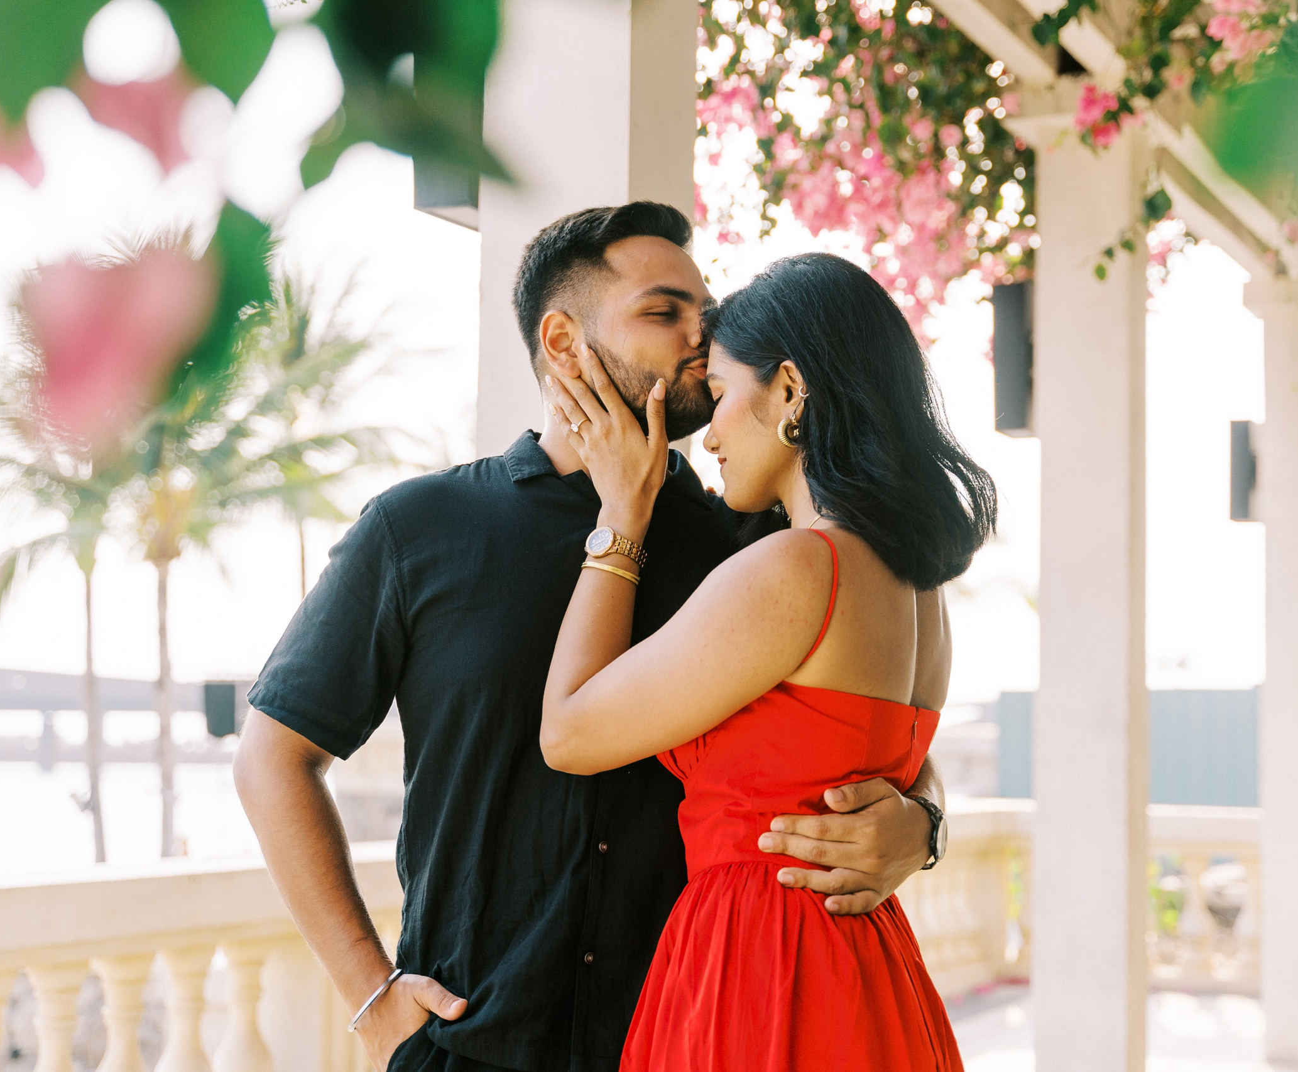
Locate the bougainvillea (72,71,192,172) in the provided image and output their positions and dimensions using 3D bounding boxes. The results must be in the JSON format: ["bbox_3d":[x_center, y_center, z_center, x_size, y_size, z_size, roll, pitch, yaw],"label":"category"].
[{"bbox_3d":[-0.143,-0.116,0.620,0.033,0.030,0.029,2,-6,-13],"label":"bougainvillea"}]

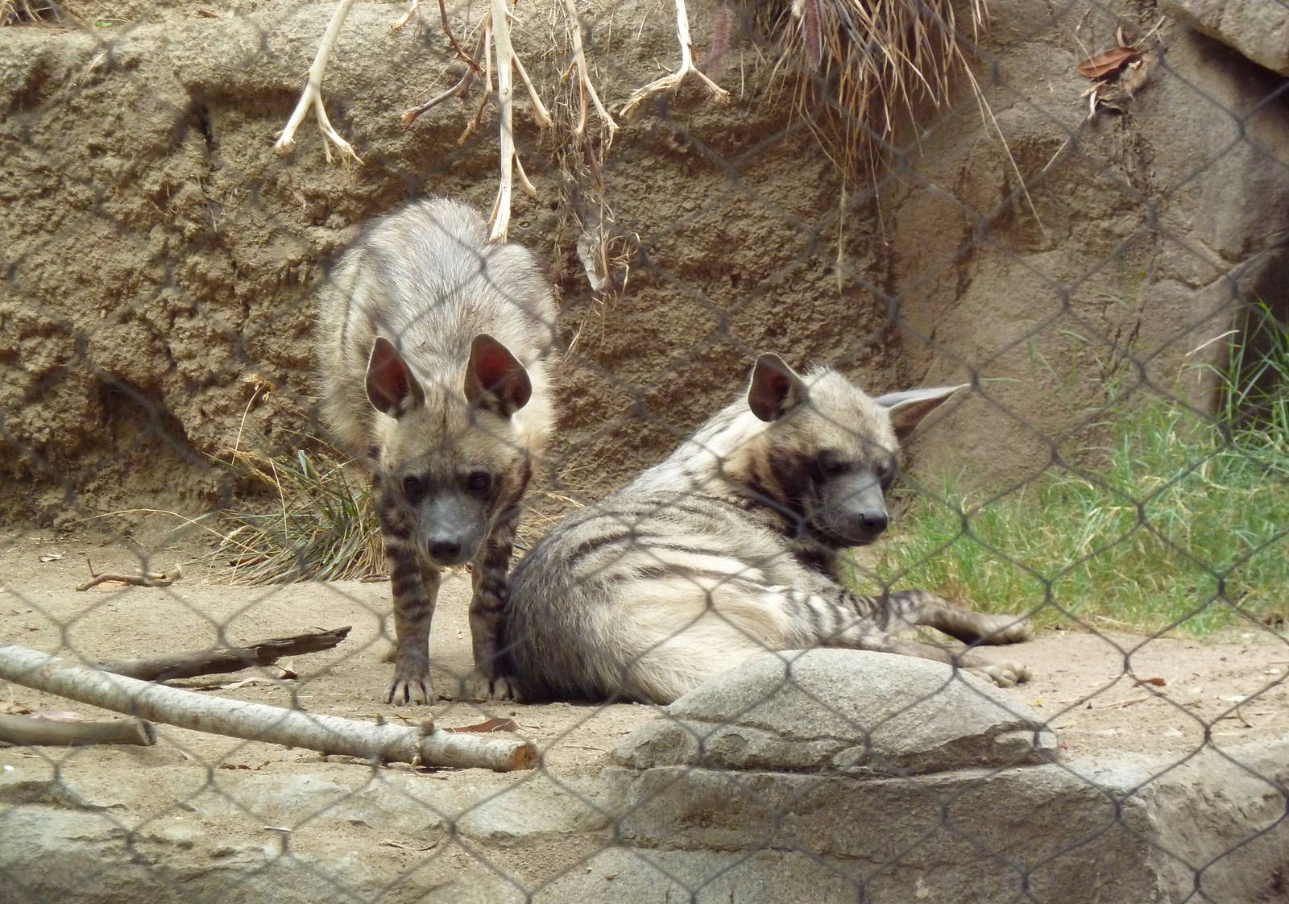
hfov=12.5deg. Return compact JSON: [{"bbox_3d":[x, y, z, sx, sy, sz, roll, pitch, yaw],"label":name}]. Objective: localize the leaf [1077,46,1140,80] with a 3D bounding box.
[{"bbox_3d":[0.812,-0.681,10.300,0.113,0.055,0.045,0,5,0],"label":"leaf"}]

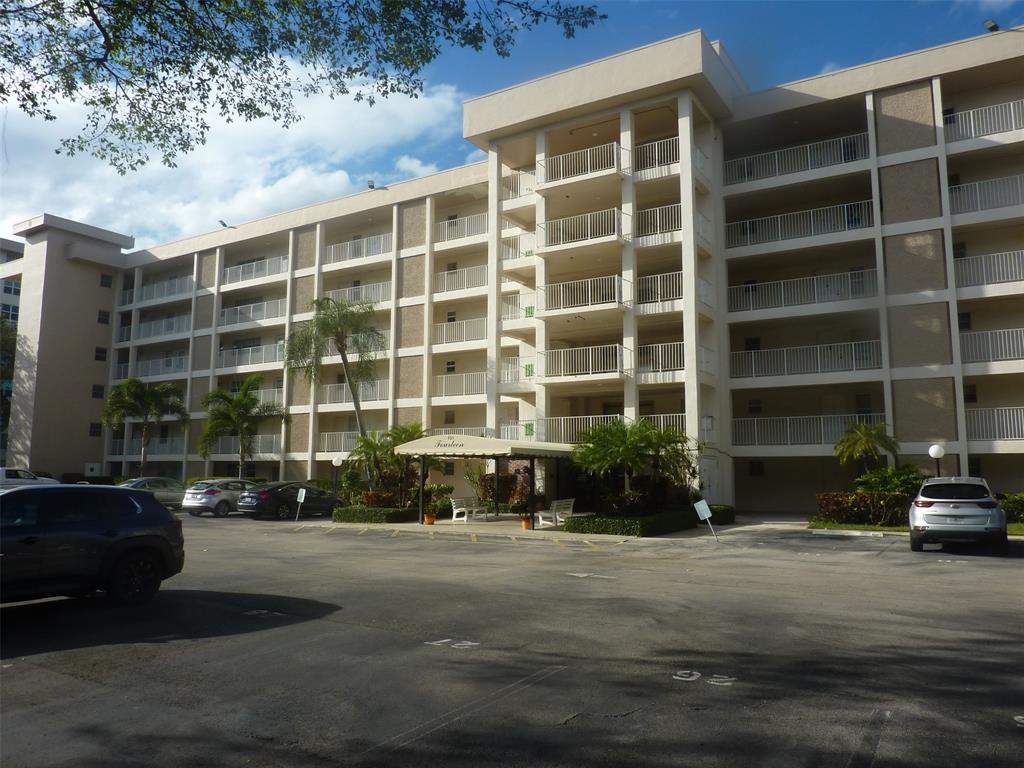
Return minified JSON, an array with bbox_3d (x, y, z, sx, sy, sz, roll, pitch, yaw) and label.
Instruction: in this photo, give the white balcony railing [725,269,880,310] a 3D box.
[{"bbox_3d":[11.121,-3.535,28.590,5.440,1.052,0.100,-4,-8,31],"label":"white balcony railing"}]

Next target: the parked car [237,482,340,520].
[{"bbox_3d":[-9.389,4.949,31.813,1.830,1.450,4.720,-4,-8,31],"label":"parked car"}]

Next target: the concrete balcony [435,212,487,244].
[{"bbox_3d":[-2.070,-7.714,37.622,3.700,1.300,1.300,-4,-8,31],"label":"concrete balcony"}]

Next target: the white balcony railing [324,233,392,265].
[{"bbox_3d":[-8.509,-7.468,41.177,5.350,1.092,0.100,-4,-8,31],"label":"white balcony railing"}]

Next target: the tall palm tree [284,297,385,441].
[{"bbox_3d":[-7.102,0.817,29.311,3.890,8.590,3.890,2,-7,-14],"label":"tall palm tree"}]

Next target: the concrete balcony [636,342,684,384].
[{"bbox_3d":[5.881,-0.698,28.266,1.900,1.460,1.000,-4,-8,31],"label":"concrete balcony"}]

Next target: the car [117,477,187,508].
[{"bbox_3d":[-16.320,5.027,33.743,1.830,1.470,4.700,-4,-8,31],"label":"car"}]

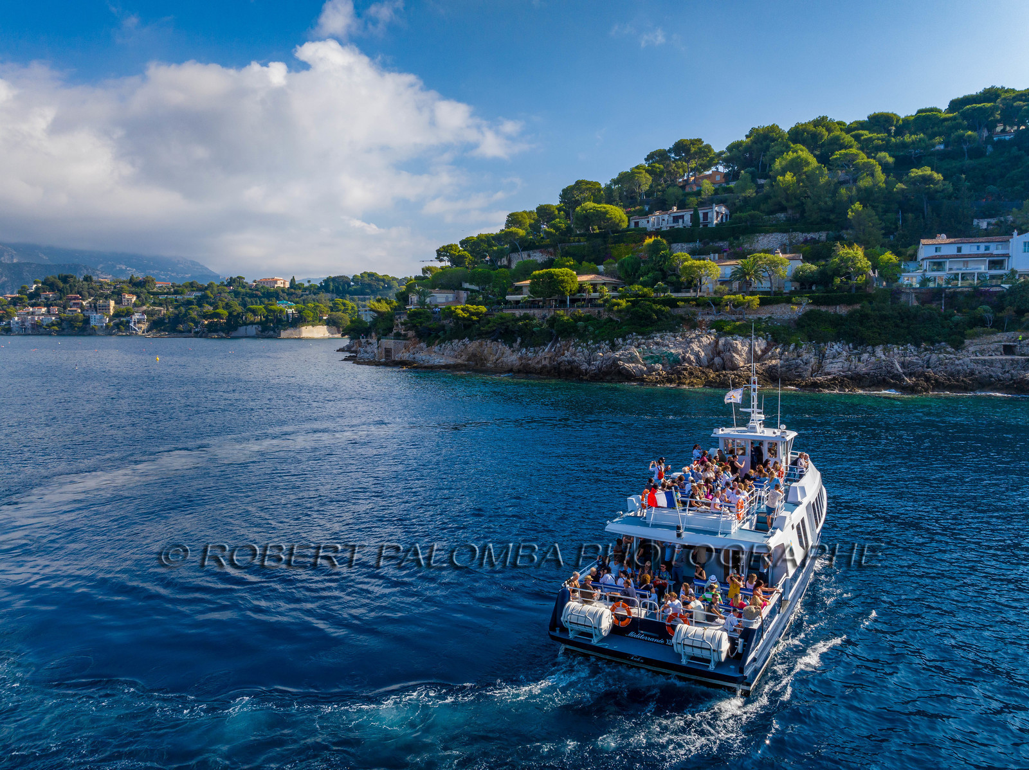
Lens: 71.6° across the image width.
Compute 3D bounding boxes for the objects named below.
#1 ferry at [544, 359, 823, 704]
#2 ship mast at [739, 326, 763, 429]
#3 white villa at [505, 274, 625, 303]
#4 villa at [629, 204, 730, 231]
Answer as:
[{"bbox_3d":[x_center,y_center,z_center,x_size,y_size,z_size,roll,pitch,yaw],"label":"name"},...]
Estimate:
[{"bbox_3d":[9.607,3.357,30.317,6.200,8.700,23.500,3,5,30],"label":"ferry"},{"bbox_3d":[10.990,-0.350,33.100,0.950,4.800,0.900,2,6,31],"label":"ship mast"},{"bbox_3d":[11.500,-21.100,158.800,23.000,7.000,11.500,3,6,30],"label":"white villa"},{"bbox_3d":[42.400,-42.600,183.000,22.100,6.500,11.000,3,6,35],"label":"villa"}]

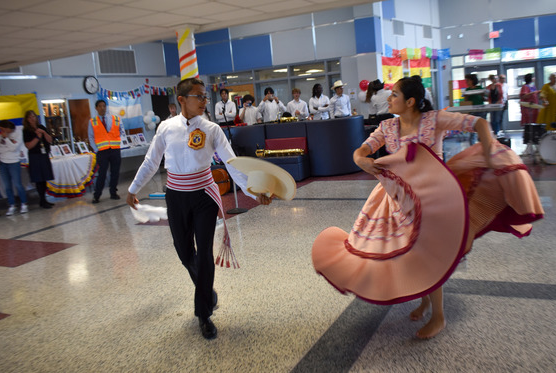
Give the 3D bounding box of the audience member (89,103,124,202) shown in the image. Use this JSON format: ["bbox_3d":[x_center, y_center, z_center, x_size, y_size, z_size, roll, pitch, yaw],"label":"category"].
[{"bbox_3d":[-3.093,-0.606,9.150,0.560,1.760,0.360,-8,9,-16],"label":"audience member"}]

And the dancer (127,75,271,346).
[{"bbox_3d":[-0.495,0.135,3.300,0.900,1.600,0.580,-6,9,-6],"label":"dancer"}]

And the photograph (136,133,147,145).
[{"bbox_3d":[-3.373,-1.180,12.700,0.030,0.280,0.220,-15,0,41],"label":"photograph"}]

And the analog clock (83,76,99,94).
[{"bbox_3d":[-4.421,-2.381,12.100,0.060,0.410,0.410,2,11,40],"label":"analog clock"}]

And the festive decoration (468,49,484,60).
[{"bbox_3d":[6.508,-4.288,16.800,0.440,0.350,0.030,-1,9,26],"label":"festive decoration"}]

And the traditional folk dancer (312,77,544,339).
[{"bbox_3d":[0.871,0.116,2.970,1.250,1.480,1.000,0,10,30],"label":"traditional folk dancer"}]

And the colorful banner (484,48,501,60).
[{"bbox_3d":[6.494,-3.993,15.500,0.450,0.350,0.030,0,10,29],"label":"colorful banner"}]

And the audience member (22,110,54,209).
[{"bbox_3d":[-4.239,-0.469,9.092,0.420,1.680,0.520,2,11,39],"label":"audience member"}]

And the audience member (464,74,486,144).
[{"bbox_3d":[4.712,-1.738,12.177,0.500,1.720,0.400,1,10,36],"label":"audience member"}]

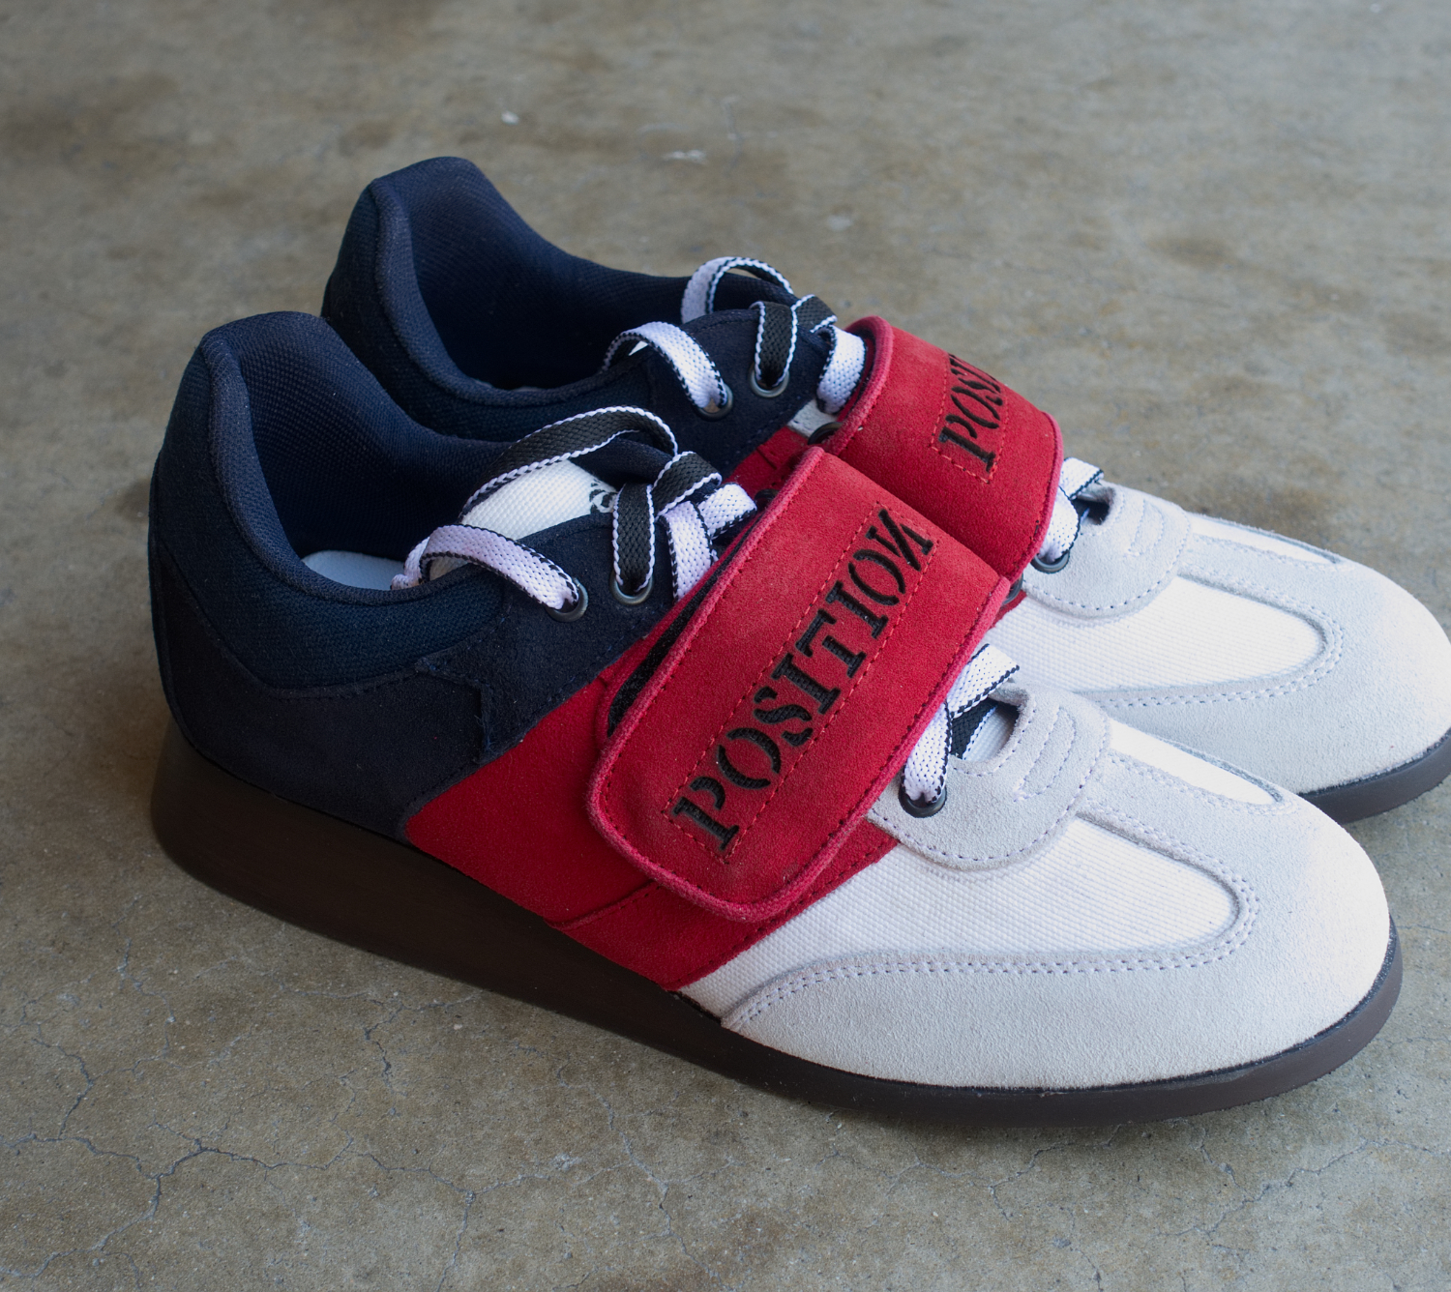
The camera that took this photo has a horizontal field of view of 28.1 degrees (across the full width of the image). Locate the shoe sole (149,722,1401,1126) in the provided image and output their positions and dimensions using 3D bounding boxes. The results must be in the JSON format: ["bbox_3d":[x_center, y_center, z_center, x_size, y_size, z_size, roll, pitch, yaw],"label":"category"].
[{"bbox_3d":[0.002,0.043,0.634,0.290,0.042,0.107,11,31,18],"label":"shoe sole"}]

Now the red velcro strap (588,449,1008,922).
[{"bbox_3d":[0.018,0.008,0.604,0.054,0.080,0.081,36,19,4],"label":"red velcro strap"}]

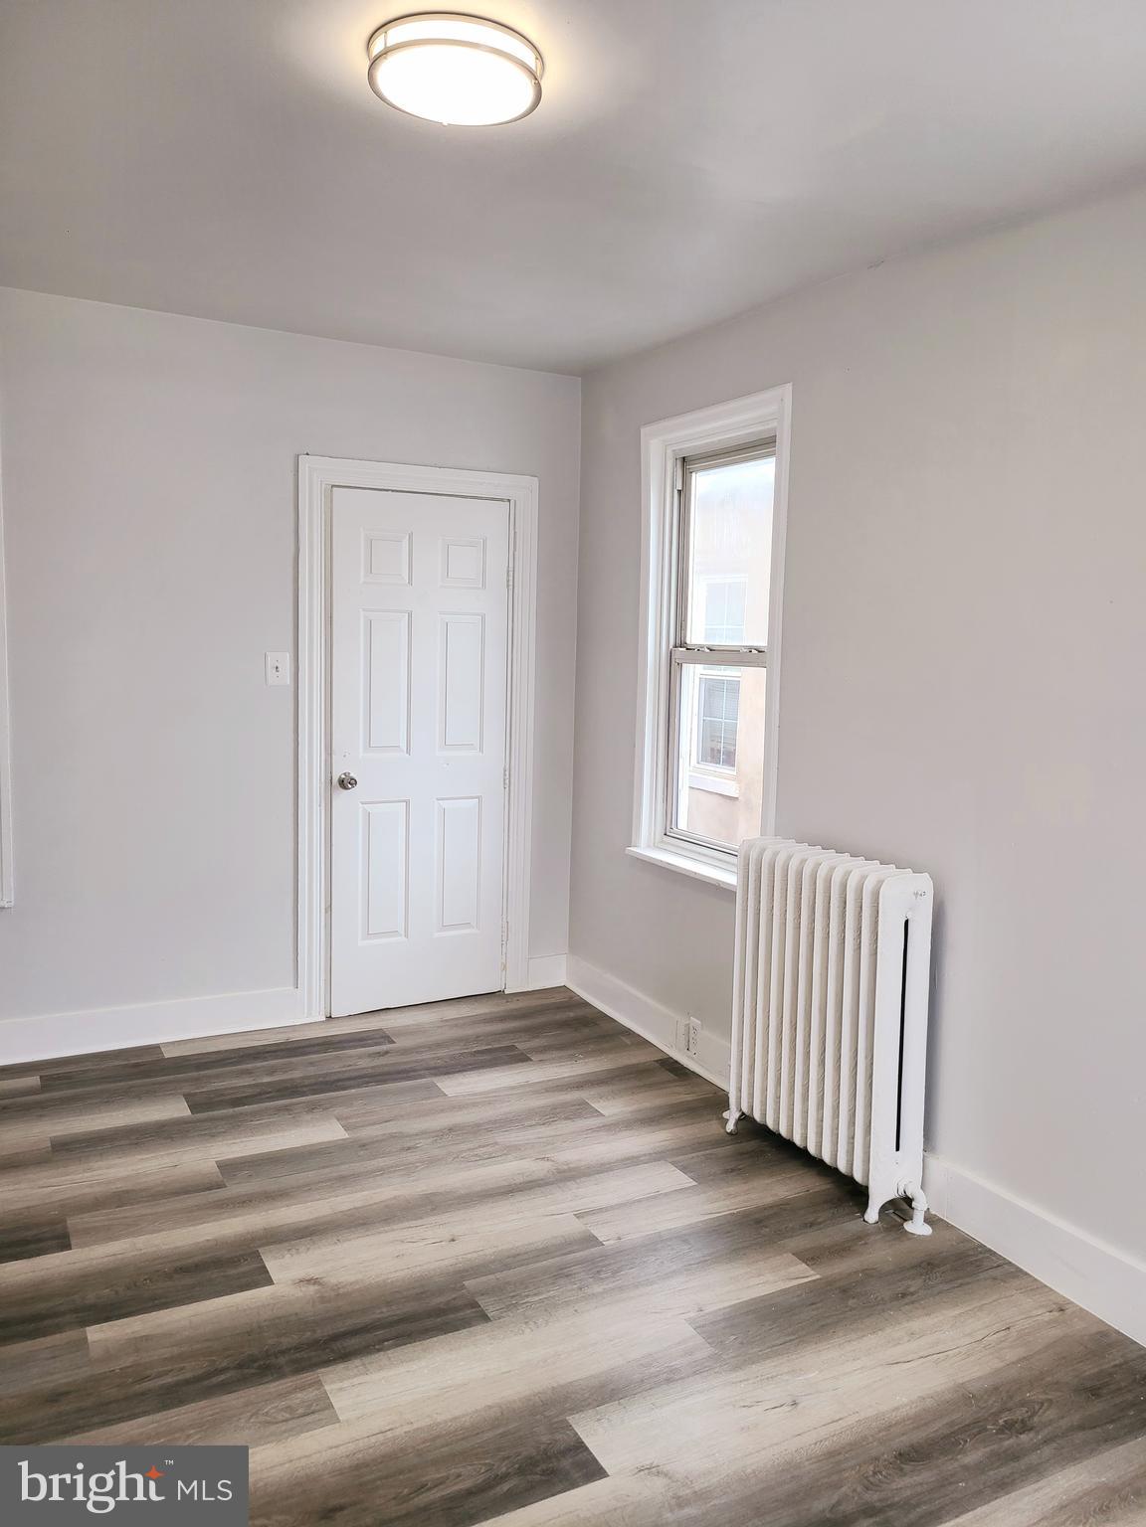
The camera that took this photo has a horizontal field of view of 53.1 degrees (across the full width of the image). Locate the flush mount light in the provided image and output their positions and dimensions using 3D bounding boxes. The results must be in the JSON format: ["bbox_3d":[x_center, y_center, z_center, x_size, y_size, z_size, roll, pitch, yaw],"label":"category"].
[{"bbox_3d":[-0.220,-1.296,2.163,0.327,0.063,0.327,1,7,0],"label":"flush mount light"}]

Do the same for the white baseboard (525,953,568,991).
[{"bbox_3d":[-0.112,0.917,5.039,0.188,0.145,0.020,-2,7,-28],"label":"white baseboard"}]

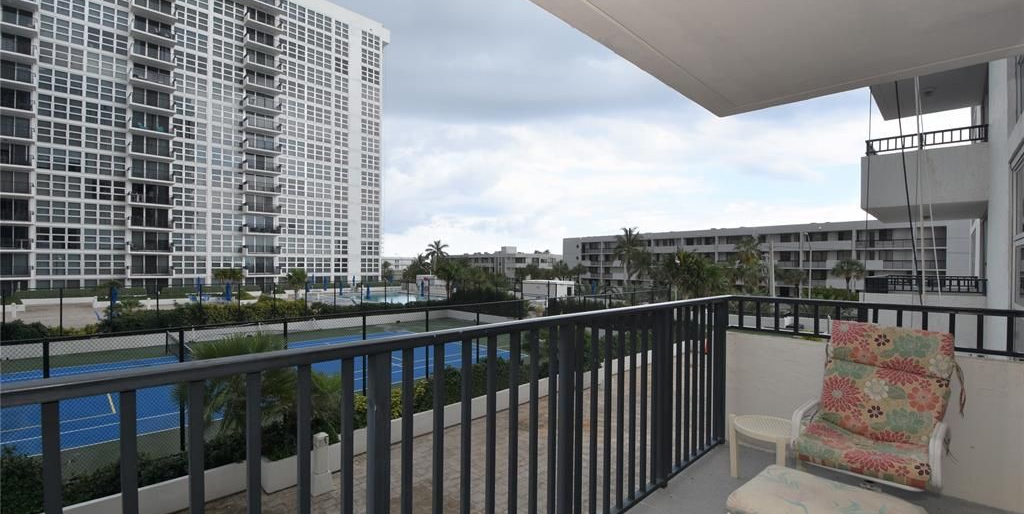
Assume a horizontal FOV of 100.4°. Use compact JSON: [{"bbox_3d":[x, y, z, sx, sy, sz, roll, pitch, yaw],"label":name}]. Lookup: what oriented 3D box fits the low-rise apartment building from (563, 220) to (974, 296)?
[{"bbox_3d":[38.300,1.534,76.000,12.000,11.400,65.000,1,-1,-44],"label":"low-rise apartment building"}]

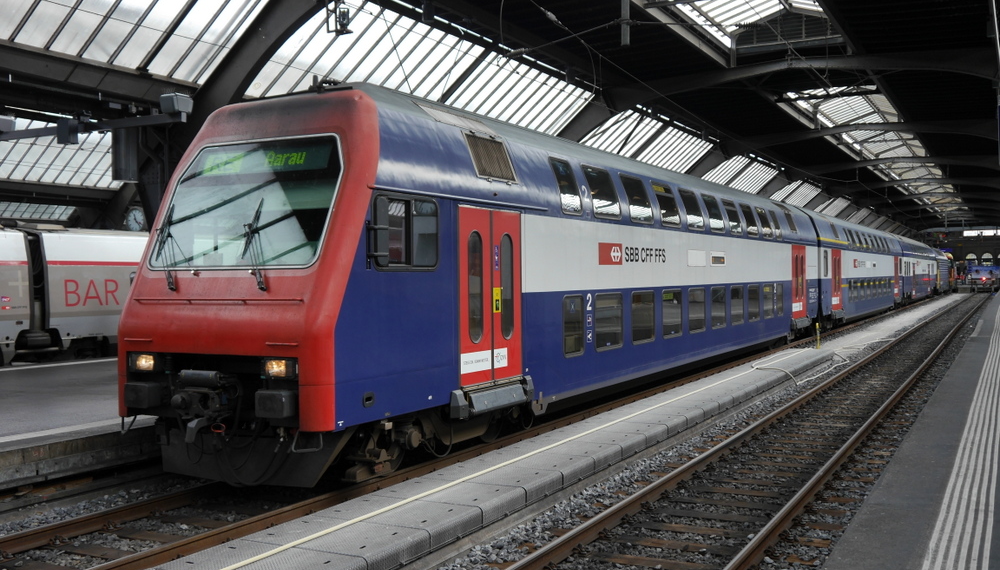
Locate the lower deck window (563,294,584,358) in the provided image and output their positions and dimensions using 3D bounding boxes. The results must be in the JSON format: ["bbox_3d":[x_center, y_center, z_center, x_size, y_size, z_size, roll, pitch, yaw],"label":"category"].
[{"bbox_3d":[1.042,0.579,14.985,0.080,0.900,0.780,0,1,26],"label":"lower deck window"}]

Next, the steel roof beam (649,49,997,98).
[{"bbox_3d":[7.187,-5.087,24.842,8.500,0.880,0.330,0,1,26],"label":"steel roof beam"}]

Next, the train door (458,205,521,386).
[{"bbox_3d":[-0.112,0.125,12.672,0.100,2.090,1.660,0,1,26],"label":"train door"}]

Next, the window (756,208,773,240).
[{"bbox_3d":[6.827,-1.586,26.845,0.090,0.830,1.190,-16,-7,26],"label":"window"}]

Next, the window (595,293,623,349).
[{"bbox_3d":[1.689,0.571,16.283,0.080,0.890,1.260,0,1,26],"label":"window"}]

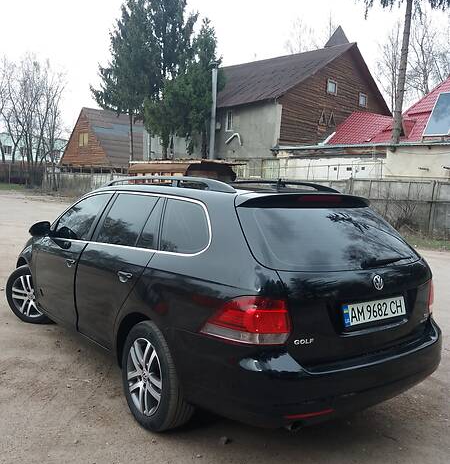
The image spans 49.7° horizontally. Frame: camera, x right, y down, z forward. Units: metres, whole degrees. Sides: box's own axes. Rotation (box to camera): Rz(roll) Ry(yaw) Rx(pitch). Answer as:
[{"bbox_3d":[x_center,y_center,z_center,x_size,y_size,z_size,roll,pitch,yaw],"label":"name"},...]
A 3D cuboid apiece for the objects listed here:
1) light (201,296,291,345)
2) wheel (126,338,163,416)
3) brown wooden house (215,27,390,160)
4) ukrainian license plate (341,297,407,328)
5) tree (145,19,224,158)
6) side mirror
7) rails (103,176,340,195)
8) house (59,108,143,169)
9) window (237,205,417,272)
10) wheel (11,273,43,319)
[{"bbox_3d":[0.097,0.418,2.361,0.330,0.220,0.360,-2,6,-36],"label":"light"},{"bbox_3d":[-0.432,0.877,2.971,0.170,0.455,0.455,-2,6,-36],"label":"wheel"},{"bbox_3d":[3.054,-8.060,36.322,10.800,10.500,14.500,-3,8,-38],"label":"brown wooden house"},{"bbox_3d":[0.805,0.419,2.583,0.520,0.112,0.015,-2,-9,-36],"label":"ukrainian license plate"},{"bbox_3d":[-2.082,-6.868,27.384,4.600,9.900,4.600,2,6,0],"label":"tree"},{"bbox_3d":[-1.654,-0.028,4.339,0.190,0.145,0.110,-2,6,-36],"label":"side mirror"},{"bbox_3d":[-0.066,-0.352,3.729,1.140,0.100,1.800,-2,6,-36],"label":"rails"},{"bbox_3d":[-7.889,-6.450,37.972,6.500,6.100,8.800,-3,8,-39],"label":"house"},{"bbox_3d":[0.672,0.029,2.744,1.240,0.410,0.110,-2,-34,-36],"label":"window"},{"bbox_3d":[-1.985,0.643,5.070,0.455,0.455,0.170,3,5,15],"label":"wheel"}]

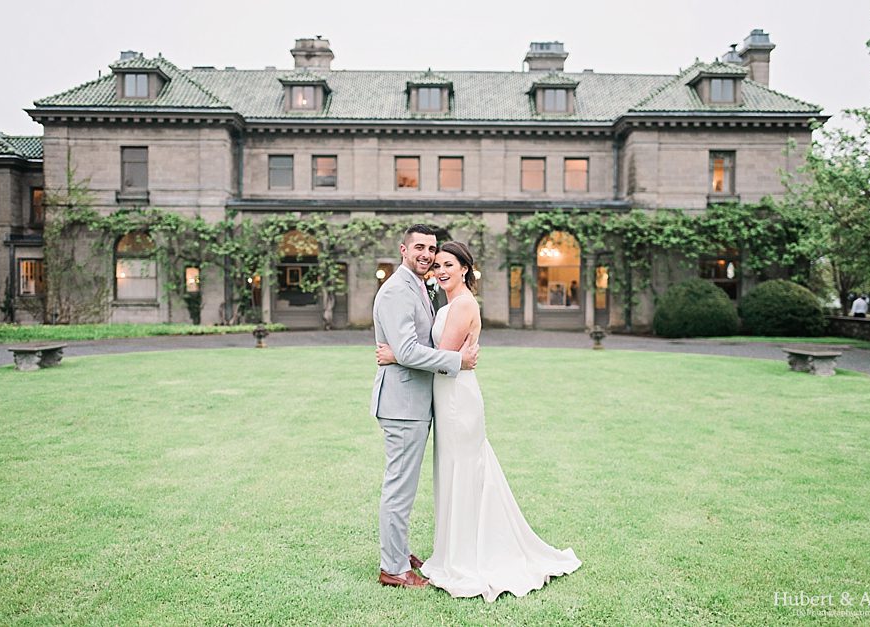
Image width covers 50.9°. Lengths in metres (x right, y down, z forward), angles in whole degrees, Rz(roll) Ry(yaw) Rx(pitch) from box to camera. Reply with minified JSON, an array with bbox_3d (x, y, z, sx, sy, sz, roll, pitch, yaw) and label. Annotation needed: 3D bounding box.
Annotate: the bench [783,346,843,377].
[{"bbox_3d":[7.410,0.979,18.000,0.530,0.430,1.600,0,1,-1],"label":"bench"}]

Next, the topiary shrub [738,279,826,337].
[{"bbox_3d":[14.100,-0.217,37.100,3.500,2.350,3.500,0,1,0],"label":"topiary shrub"}]

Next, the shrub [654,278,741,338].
[{"bbox_3d":[10.500,-0.238,36.700,3.400,2.350,3.400,0,1,0],"label":"shrub"}]

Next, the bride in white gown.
[{"bbox_3d":[0.270,0.491,4.720,1.030,1.730,0.720,0,1,-20],"label":"bride in white gown"}]

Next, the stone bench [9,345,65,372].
[{"bbox_3d":[-7.930,0.864,18.250,0.540,0.430,1.600,0,1,2],"label":"stone bench"}]

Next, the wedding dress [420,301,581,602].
[{"bbox_3d":[0.360,0.641,4.730,0.880,1.430,0.720,0,1,-20],"label":"wedding dress"}]

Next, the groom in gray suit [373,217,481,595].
[{"bbox_3d":[-0.050,0.449,4.680,0.500,1.810,0.560,1,1,25],"label":"groom in gray suit"}]

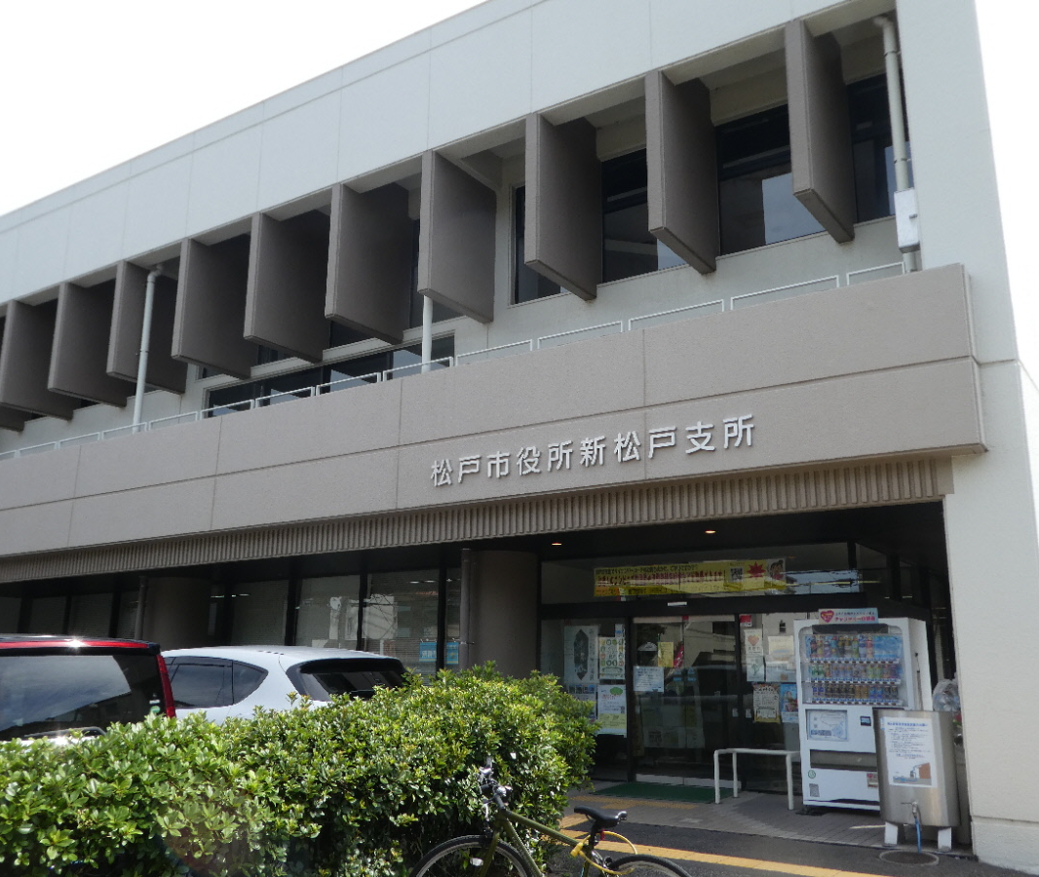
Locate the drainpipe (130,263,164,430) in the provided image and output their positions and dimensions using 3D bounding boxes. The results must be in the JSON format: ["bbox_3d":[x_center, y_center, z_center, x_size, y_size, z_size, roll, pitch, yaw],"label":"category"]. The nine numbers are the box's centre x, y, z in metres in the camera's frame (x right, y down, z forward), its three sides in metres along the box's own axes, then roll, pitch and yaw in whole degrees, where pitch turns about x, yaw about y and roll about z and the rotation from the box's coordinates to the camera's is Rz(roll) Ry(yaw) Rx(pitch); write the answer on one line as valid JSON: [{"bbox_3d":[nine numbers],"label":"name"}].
[{"bbox_3d":[-5.923,-1.292,15.001,0.270,2.950,0.140,-8,-16,33],"label":"drainpipe"}]

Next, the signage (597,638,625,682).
[{"bbox_3d":[1.161,2.755,11.847,0.364,0.515,0.020,-8,-16,33],"label":"signage"}]

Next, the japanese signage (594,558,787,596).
[{"bbox_3d":[2.010,1.704,11.514,2.500,0.353,0.020,-8,-16,33],"label":"japanese signage"}]

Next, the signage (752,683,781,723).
[{"bbox_3d":[2.790,2.991,10.673,0.297,0.420,0.020,-8,-16,33],"label":"signage"}]

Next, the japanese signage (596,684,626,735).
[{"bbox_3d":[1.147,3.361,11.713,0.410,0.594,0.020,-8,-16,33],"label":"japanese signage"}]

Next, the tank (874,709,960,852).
[{"bbox_3d":[3.247,2.764,7.707,0.590,1.030,0.460,-8,-16,33],"label":"tank"}]

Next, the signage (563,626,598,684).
[{"bbox_3d":[0.800,2.765,12.093,0.515,0.728,0.020,-8,-16,33],"label":"signage"}]

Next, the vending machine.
[{"bbox_3d":[3.435,2.741,9.375,1.080,1.830,0.780,-8,-16,33],"label":"vending machine"}]

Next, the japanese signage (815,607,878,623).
[{"bbox_3d":[3.214,1.737,9.246,0.570,0.150,0.020,-8,-16,33],"label":"japanese signage"}]

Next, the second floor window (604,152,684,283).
[{"bbox_3d":[1.586,-2.808,11.517,1.350,1.680,0.100,-8,-16,33],"label":"second floor window"}]

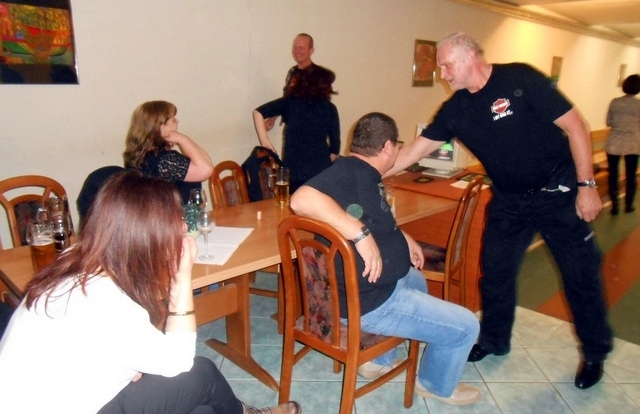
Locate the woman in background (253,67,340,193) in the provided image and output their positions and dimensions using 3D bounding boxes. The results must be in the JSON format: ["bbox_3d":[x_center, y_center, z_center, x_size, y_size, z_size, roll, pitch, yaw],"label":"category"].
[{"bbox_3d":[-0.173,-0.284,3.793,0.640,1.580,0.400,1,14,2],"label":"woman in background"}]

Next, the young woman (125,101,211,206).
[{"bbox_3d":[-0.771,0.117,2.641,0.700,1.340,0.530,4,14,14],"label":"young woman"}]

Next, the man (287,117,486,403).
[{"bbox_3d":[0.282,0.247,2.207,0.830,1.330,0.630,-4,15,-20],"label":"man"}]

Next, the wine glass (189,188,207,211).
[{"bbox_3d":[-0.600,0.007,2.371,0.078,0.190,0.078,1,14,-1],"label":"wine glass"}]

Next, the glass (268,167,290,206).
[{"bbox_3d":[-0.249,-0.129,2.918,0.130,0.200,0.088,1,14,-1],"label":"glass"}]

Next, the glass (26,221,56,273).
[{"bbox_3d":[-0.998,0.158,1.738,0.115,0.190,0.092,-6,16,-27],"label":"glass"}]

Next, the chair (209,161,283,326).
[{"bbox_3d":[-0.377,0.212,3.070,0.530,0.960,0.440,9,16,30],"label":"chair"}]

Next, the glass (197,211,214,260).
[{"bbox_3d":[-0.451,0.118,1.934,0.070,0.190,0.070,1,14,-1],"label":"glass"}]

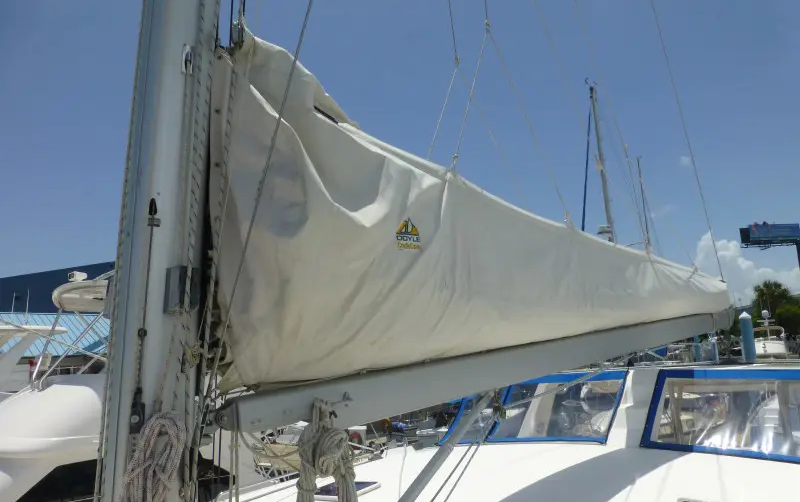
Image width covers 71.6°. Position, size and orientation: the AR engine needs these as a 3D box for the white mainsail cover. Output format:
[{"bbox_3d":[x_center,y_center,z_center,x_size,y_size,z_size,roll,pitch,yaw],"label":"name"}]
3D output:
[{"bbox_3d":[1.293,0.149,4.068,5.620,1.379,0.420,9,-13,-42],"label":"white mainsail cover"}]

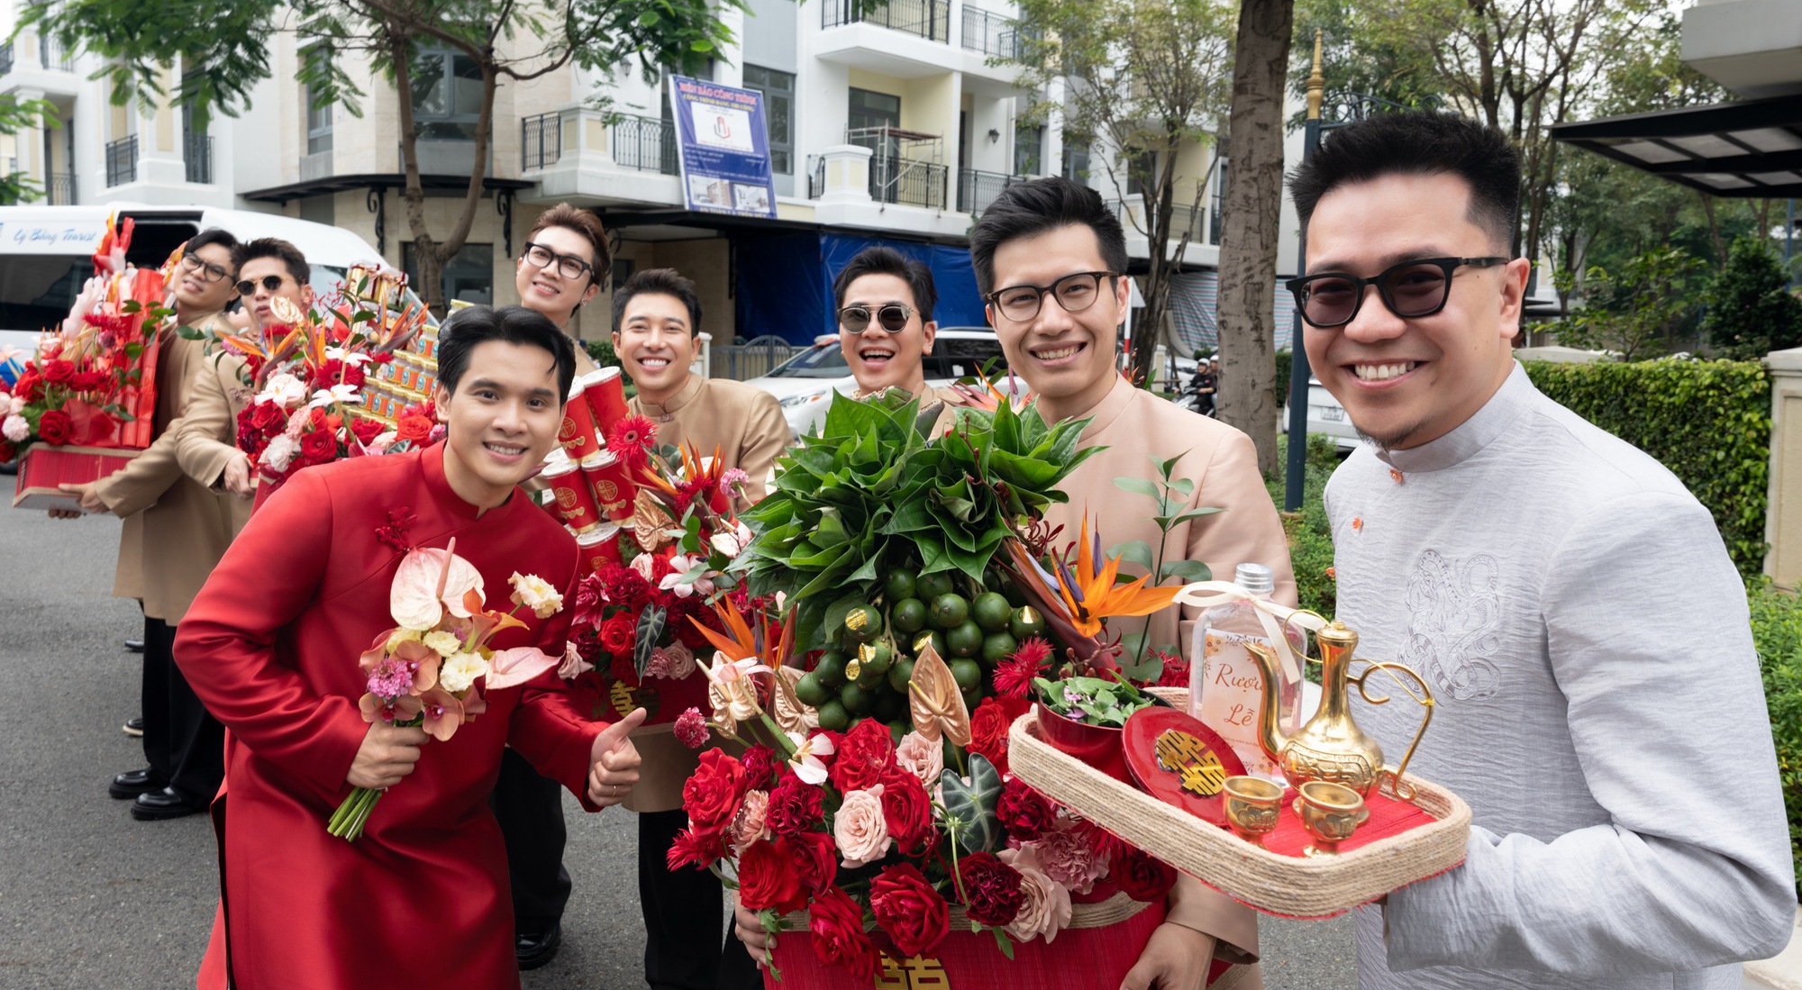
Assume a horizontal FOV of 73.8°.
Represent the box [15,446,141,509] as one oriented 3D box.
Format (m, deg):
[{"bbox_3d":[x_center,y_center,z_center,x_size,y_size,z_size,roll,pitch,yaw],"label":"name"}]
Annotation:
[{"bbox_3d":[-2.250,-0.035,3.330,0.294,0.137,0.445,7,-9,-40],"label":"box"}]

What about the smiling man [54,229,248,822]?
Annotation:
[{"bbox_3d":[-2.140,0.110,3.480,0.500,1.720,0.580,-4,8,-36],"label":"smiling man"}]

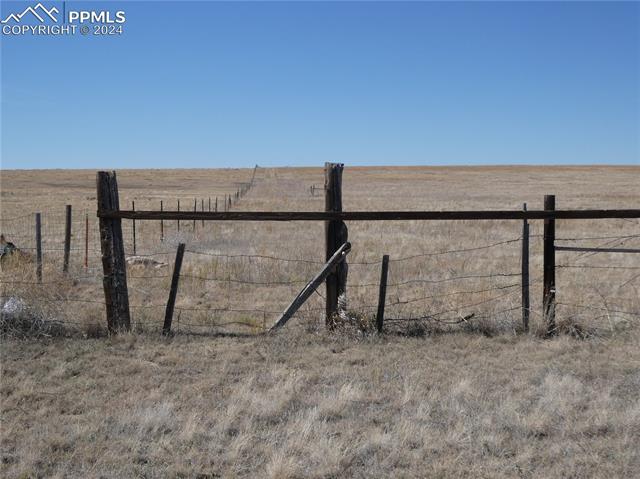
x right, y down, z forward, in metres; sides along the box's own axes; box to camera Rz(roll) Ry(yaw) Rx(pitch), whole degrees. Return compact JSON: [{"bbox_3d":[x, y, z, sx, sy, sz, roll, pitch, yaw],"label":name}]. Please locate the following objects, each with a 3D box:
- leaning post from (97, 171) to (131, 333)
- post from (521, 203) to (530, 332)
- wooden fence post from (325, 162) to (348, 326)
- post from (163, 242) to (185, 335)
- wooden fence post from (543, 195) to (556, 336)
[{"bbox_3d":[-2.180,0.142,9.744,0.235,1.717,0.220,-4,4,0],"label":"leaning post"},{"bbox_3d":[2.239,0.313,10.053,0.080,1.421,0.080,-1,4,0],"label":"post"},{"bbox_3d":[0.173,0.080,9.842,0.210,1.773,0.200,-1,4,0],"label":"wooden fence post"},{"bbox_3d":[-1.562,0.536,9.917,0.072,1.003,0.072,10,4,-1],"label":"post"},{"bbox_3d":[2.425,0.276,9.751,0.120,1.489,0.120,-1,4,0],"label":"wooden fence post"}]

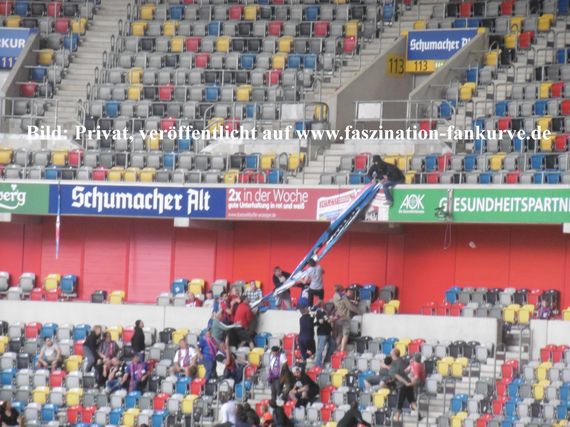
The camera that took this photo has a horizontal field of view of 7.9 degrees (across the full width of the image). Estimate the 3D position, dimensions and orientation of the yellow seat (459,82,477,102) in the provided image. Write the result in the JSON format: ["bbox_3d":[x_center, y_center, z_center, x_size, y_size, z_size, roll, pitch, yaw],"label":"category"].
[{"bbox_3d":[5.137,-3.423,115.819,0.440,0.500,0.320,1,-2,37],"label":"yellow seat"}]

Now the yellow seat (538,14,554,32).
[{"bbox_3d":[7.156,-5.199,112.600,0.420,0.480,0.300,2,3,41],"label":"yellow seat"}]

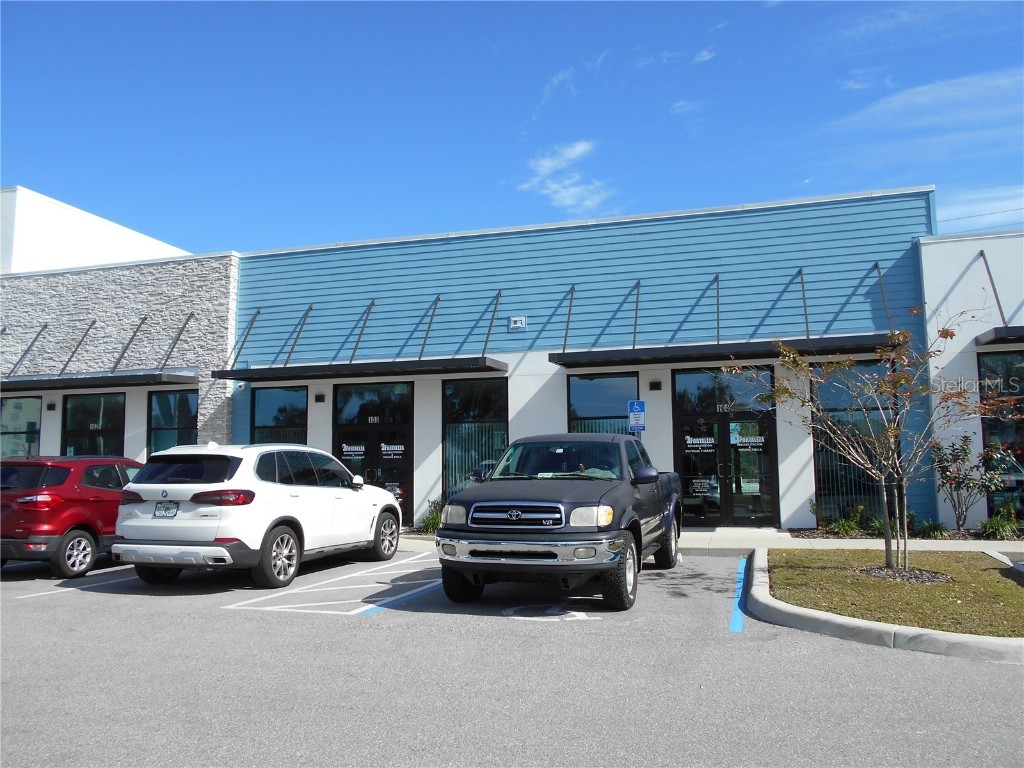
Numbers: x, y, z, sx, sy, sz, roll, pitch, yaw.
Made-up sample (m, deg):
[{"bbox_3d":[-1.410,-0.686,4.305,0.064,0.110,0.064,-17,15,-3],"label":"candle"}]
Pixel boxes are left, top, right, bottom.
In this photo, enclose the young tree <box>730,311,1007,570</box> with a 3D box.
[{"bbox_3d":[4.388,0.695,9.555,3.100,3.079,2.800,-2,-6,15],"label":"young tree"}]

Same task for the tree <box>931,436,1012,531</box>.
[{"bbox_3d":[8.091,1.752,13.557,1.450,1.642,1.350,-2,-6,15],"label":"tree"}]

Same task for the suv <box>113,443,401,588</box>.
[{"bbox_3d":[-3.334,1.791,11.011,2.060,1.760,4.930,-2,-7,16],"label":"suv"}]

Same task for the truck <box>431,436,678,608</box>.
[{"bbox_3d":[0.848,1.574,9.874,2.050,1.860,5.530,-3,-7,18],"label":"truck"}]

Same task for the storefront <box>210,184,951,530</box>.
[{"bbox_3d":[0.623,-0.270,16.084,15.400,6.400,2.500,-2,-6,15],"label":"storefront"}]

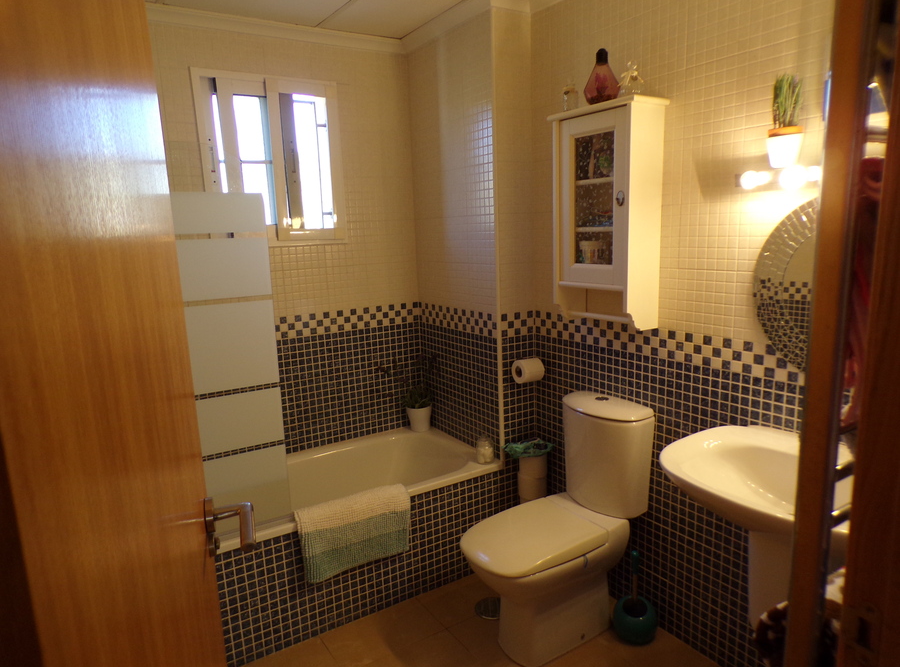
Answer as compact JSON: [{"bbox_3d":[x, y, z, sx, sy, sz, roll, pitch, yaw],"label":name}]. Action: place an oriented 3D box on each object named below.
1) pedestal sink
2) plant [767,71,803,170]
[{"bbox_3d":[0.840,0.746,1.605,0.480,0.850,0.630,-8,12,-32],"label":"pedestal sink"},{"bbox_3d":[0.867,-0.549,1.615,0.098,0.232,0.100,-8,12,-32],"label":"plant"}]

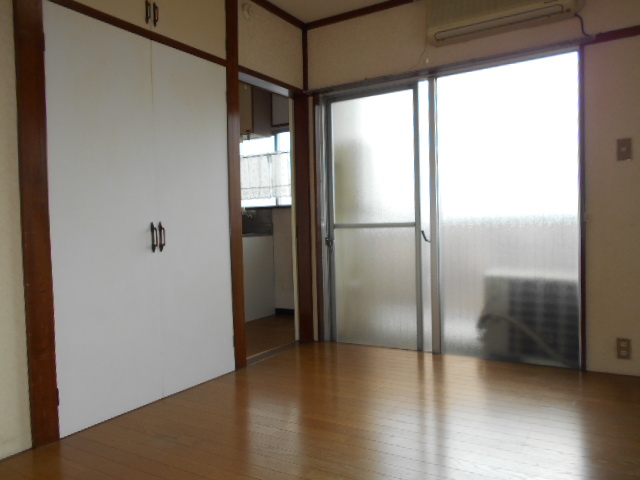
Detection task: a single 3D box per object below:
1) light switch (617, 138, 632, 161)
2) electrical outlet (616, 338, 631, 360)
[{"bbox_3d":[1.671,-0.495,2.637,0.070,0.120,0.012,0,2,31],"label":"light switch"},{"bbox_3d":[1.675,0.602,2.649,0.071,0.118,0.012,0,2,30],"label":"electrical outlet"}]

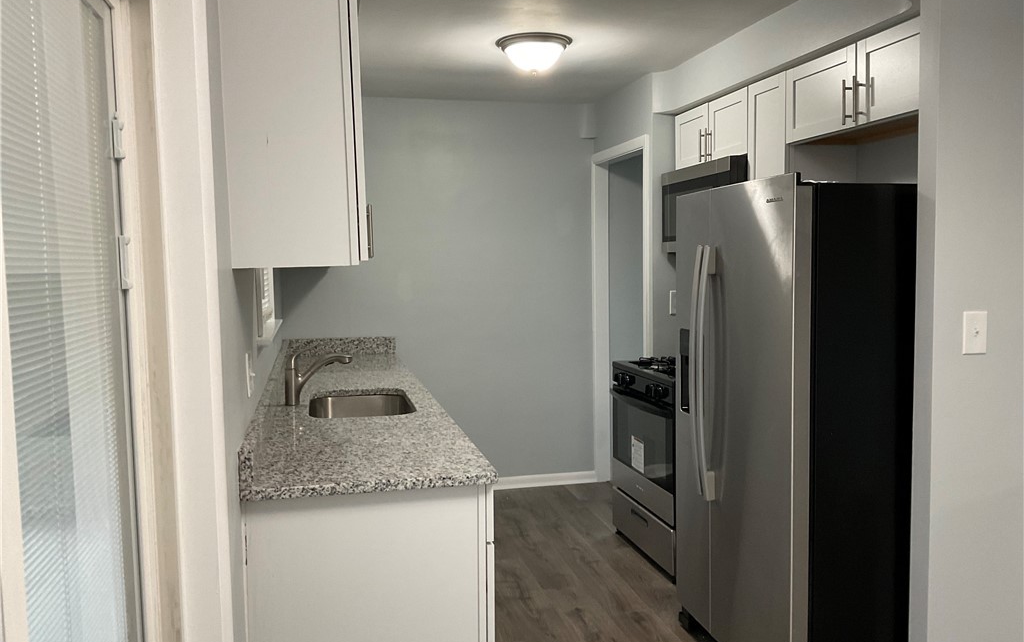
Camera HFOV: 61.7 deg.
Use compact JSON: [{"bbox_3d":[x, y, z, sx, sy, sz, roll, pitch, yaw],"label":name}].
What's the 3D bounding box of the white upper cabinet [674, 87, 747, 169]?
[{"bbox_3d":[1.095,-0.897,4.118,0.325,0.298,0.768,-2,4,-13],"label":"white upper cabinet"}]

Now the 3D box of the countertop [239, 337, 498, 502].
[{"bbox_3d":[-0.688,0.272,3.643,0.637,0.130,3.090,-2,4,-13],"label":"countertop"}]

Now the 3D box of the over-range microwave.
[{"bbox_3d":[1.062,-0.539,4.134,0.404,0.415,0.762,-2,4,-13],"label":"over-range microwave"}]

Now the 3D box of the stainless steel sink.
[{"bbox_3d":[-0.603,0.426,3.420,0.400,0.190,0.590,-2,4,-13],"label":"stainless steel sink"}]

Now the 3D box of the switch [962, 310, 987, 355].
[{"bbox_3d":[1.317,0.034,2.434,0.080,0.123,0.014,-2,4,-13],"label":"switch"}]

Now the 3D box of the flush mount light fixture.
[{"bbox_3d":[0.102,-1.182,3.871,0.356,0.145,0.356,-1,4,0],"label":"flush mount light fixture"}]

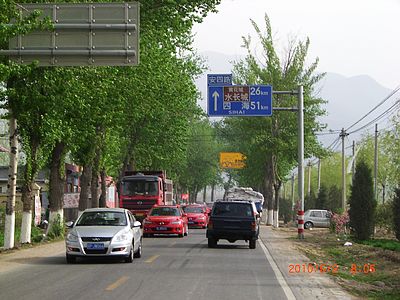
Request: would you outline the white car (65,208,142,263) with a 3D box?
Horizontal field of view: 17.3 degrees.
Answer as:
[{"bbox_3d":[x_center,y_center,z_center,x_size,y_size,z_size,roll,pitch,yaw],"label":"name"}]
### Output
[{"bbox_3d":[-2.580,2.288,36.026,1.790,1.460,4.400,0,-2,2],"label":"white car"}]

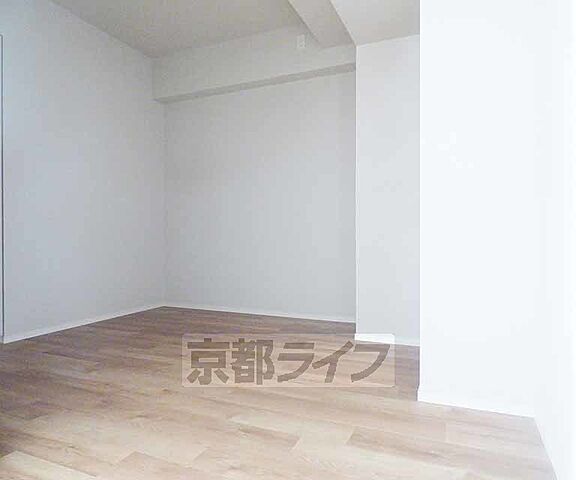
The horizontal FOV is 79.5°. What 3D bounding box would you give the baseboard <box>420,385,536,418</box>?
[{"bbox_3d":[0.793,0.692,1.487,0.440,0.055,0.015,0,0,20],"label":"baseboard"}]

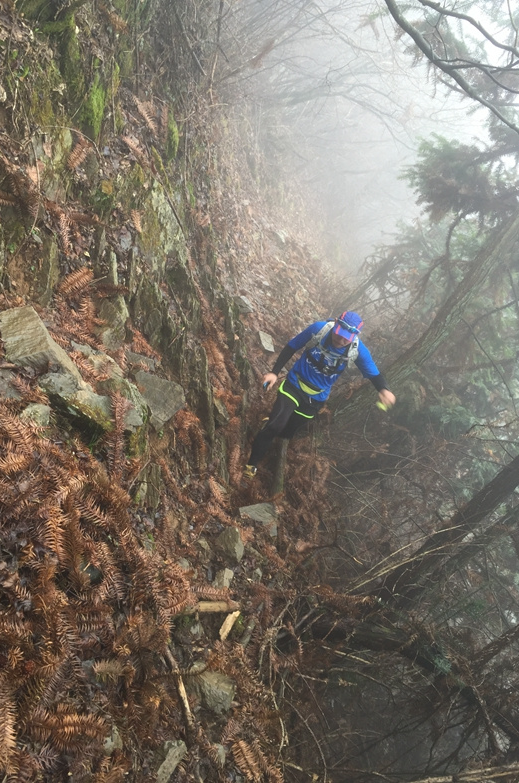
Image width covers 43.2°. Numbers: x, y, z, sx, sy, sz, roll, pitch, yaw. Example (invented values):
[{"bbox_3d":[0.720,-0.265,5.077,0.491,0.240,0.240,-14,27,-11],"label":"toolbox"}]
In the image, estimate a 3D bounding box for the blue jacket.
[{"bbox_3d":[0.552,-0.226,5.100,0.660,0.600,0.310,26,40,-13],"label":"blue jacket"}]

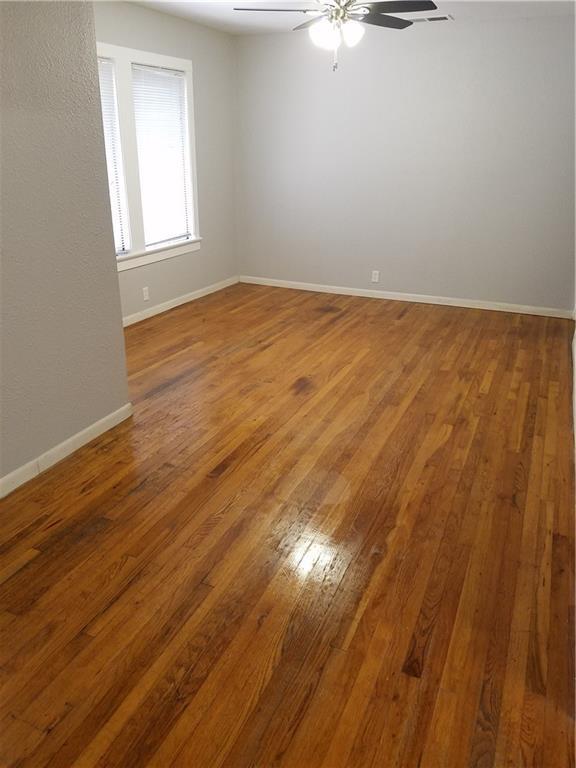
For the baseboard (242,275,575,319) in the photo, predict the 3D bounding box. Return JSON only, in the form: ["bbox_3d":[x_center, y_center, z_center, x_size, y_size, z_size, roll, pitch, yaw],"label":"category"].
[{"bbox_3d":[1.021,-0.913,5.877,3.437,0.080,0.020,10,24,22],"label":"baseboard"}]

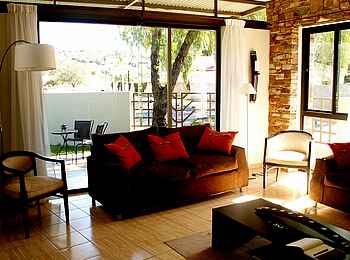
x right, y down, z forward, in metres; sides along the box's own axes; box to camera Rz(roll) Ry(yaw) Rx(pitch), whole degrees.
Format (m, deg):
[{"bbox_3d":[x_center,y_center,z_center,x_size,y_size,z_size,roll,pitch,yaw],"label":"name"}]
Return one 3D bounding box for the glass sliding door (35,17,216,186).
[{"bbox_3d":[-0.474,-0.356,5.013,2.646,2.227,0.096,-5,9,-27],"label":"glass sliding door"}]

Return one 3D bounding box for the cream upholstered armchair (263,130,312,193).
[{"bbox_3d":[1.562,0.402,4.797,0.581,0.750,0.544,3,9,26],"label":"cream upholstered armchair"}]

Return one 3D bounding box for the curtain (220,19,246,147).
[{"bbox_3d":[0.939,-0.535,5.593,0.390,2.345,0.132,-5,9,-27],"label":"curtain"}]

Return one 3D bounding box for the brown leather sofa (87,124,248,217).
[{"bbox_3d":[-0.043,0.436,4.417,1.889,0.820,0.816,-6,10,-33],"label":"brown leather sofa"}]

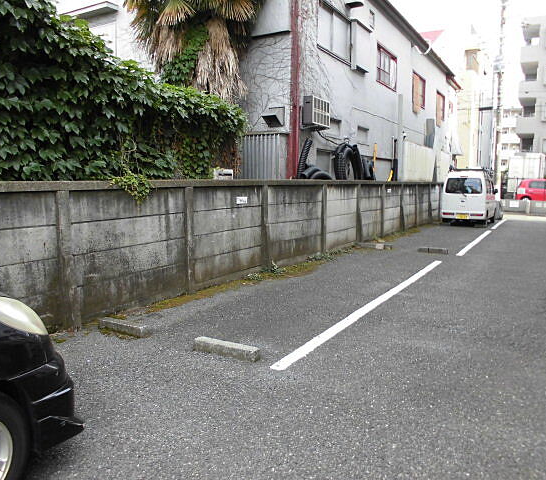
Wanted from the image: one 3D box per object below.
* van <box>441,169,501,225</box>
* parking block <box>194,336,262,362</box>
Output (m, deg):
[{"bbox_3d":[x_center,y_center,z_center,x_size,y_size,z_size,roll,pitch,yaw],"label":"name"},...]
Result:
[{"bbox_3d":[7.445,-1.653,17.845,1.475,1.930,3.395,5,8,30],"label":"van"},{"bbox_3d":[-0.388,0.939,4.110,0.600,0.090,0.120,4,8,27],"label":"parking block"}]

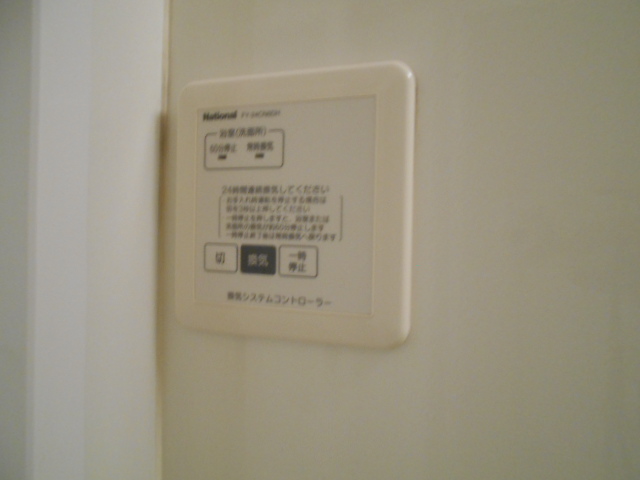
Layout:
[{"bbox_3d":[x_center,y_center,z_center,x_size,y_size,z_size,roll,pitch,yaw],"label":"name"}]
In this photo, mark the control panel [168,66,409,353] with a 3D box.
[{"bbox_3d":[-0.016,-0.015,0.222,0.116,0.120,0.011,2,1,22],"label":"control panel"}]

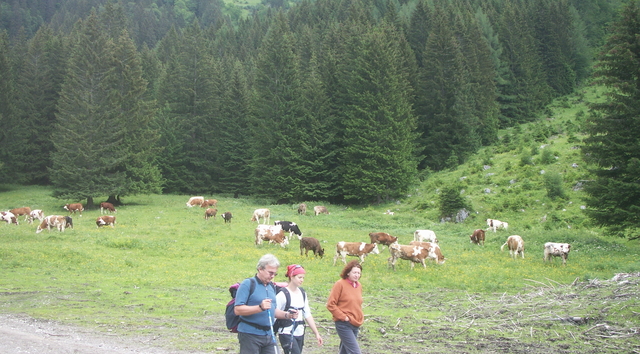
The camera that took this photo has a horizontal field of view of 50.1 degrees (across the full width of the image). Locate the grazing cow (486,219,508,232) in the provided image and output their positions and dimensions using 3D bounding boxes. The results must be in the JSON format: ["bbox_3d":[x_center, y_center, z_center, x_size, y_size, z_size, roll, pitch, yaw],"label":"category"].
[{"bbox_3d":[16.300,4.466,63.000,2.100,1.300,0.650,2,-3,-33],"label":"grazing cow"}]

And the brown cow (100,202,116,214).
[{"bbox_3d":[-23.772,3.489,77.000,2.100,1.350,0.700,0,1,-29],"label":"brown cow"}]

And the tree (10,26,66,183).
[{"bbox_3d":[-47.733,-12.124,116.000,9.300,27.000,9.300,0,1,0],"label":"tree"}]

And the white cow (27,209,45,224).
[{"bbox_3d":[-27.400,3.811,66.000,2.000,1.380,0.700,-1,1,-45],"label":"white cow"}]

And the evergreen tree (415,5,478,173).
[{"bbox_3d":[19.756,-13.868,106.000,9.800,25.200,9.800,0,-2,0],"label":"evergreen tree"}]

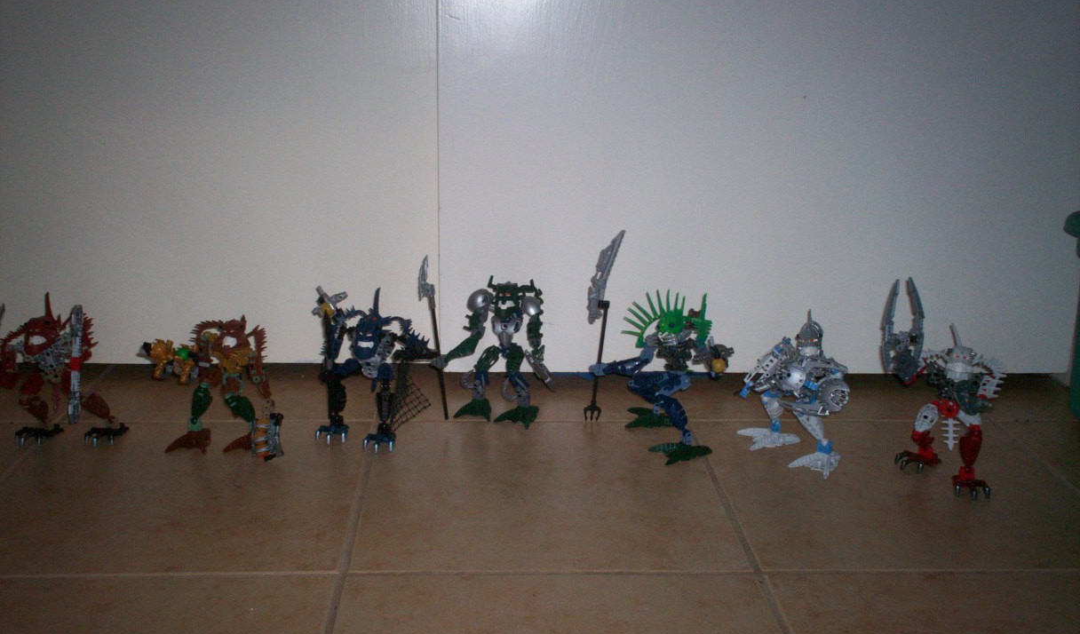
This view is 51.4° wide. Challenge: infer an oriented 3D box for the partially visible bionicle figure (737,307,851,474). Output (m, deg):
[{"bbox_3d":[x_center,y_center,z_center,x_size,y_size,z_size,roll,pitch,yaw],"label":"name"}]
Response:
[{"bbox_3d":[0.291,0.077,1.290,0.082,0.173,0.105,13,20,35],"label":"partially visible bionicle figure"}]

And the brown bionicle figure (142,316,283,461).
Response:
[{"bbox_3d":[-0.373,0.073,1.295,0.124,0.155,0.100,3,16,8],"label":"brown bionicle figure"}]

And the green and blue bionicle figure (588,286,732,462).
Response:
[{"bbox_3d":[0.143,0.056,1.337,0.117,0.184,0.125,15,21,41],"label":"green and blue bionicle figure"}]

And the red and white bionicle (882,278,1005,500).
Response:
[{"bbox_3d":[0.441,0.069,1.228,0.100,0.229,0.105,8,18,24],"label":"red and white bionicle"}]

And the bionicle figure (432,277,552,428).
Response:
[{"bbox_3d":[-0.060,0.038,1.389,0.139,0.181,0.085,4,16,10],"label":"bionicle figure"}]

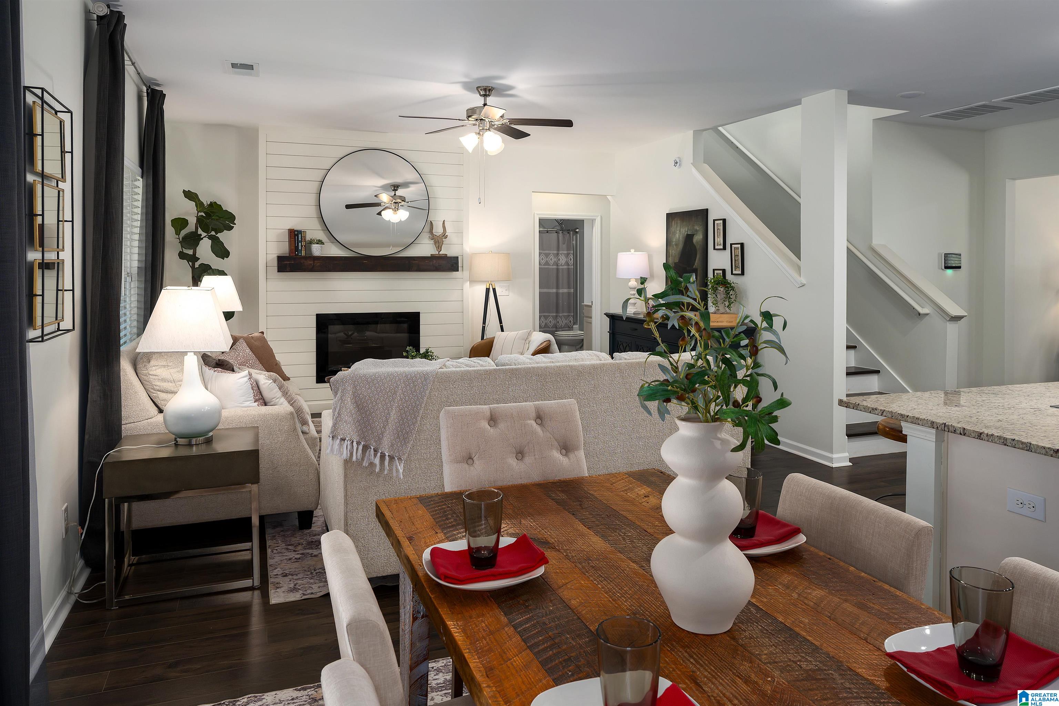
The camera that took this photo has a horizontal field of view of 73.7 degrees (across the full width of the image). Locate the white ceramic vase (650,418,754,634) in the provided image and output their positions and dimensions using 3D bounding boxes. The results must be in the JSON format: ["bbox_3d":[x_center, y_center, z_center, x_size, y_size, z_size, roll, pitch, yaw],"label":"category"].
[{"bbox_3d":[0.339,0.327,1.385,0.200,0.385,0.200,0,4,0],"label":"white ceramic vase"}]

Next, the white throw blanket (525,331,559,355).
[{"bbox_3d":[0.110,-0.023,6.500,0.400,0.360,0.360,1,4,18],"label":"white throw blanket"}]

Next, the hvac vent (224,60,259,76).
[{"bbox_3d":[-1.953,-1.937,4.819,0.205,0.025,0.345,-2,5,-20],"label":"hvac vent"}]

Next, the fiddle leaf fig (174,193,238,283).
[{"bbox_3d":[-2.814,-0.360,6.100,0.540,2.080,0.500,-2,4,-21],"label":"fiddle leaf fig"}]

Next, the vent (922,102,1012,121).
[{"bbox_3d":[3.828,-2.083,6.118,0.460,0.030,0.590,-2,5,-20],"label":"vent"}]

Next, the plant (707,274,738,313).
[{"bbox_3d":[1.622,-0.506,5.950,0.250,0.335,0.255,-1,4,-20],"label":"plant"}]

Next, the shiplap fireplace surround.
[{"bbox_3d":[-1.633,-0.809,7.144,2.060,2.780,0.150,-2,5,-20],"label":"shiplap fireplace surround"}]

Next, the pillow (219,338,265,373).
[{"bbox_3d":[-2.175,0.129,5.250,0.420,0.420,0.140,-14,-20,-25],"label":"pillow"}]

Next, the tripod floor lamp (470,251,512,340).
[{"bbox_3d":[-0.373,-0.203,7.000,0.460,1.600,0.440,-2,4,-21],"label":"tripod floor lamp"}]

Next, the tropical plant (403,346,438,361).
[{"bbox_3d":[-0.802,0.119,5.200,0.270,0.340,0.260,-2,4,-21],"label":"tropical plant"}]

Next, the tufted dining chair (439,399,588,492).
[{"bbox_3d":[0.027,0.670,2.133,0.510,0.950,0.620,-2,5,-20],"label":"tufted dining chair"}]

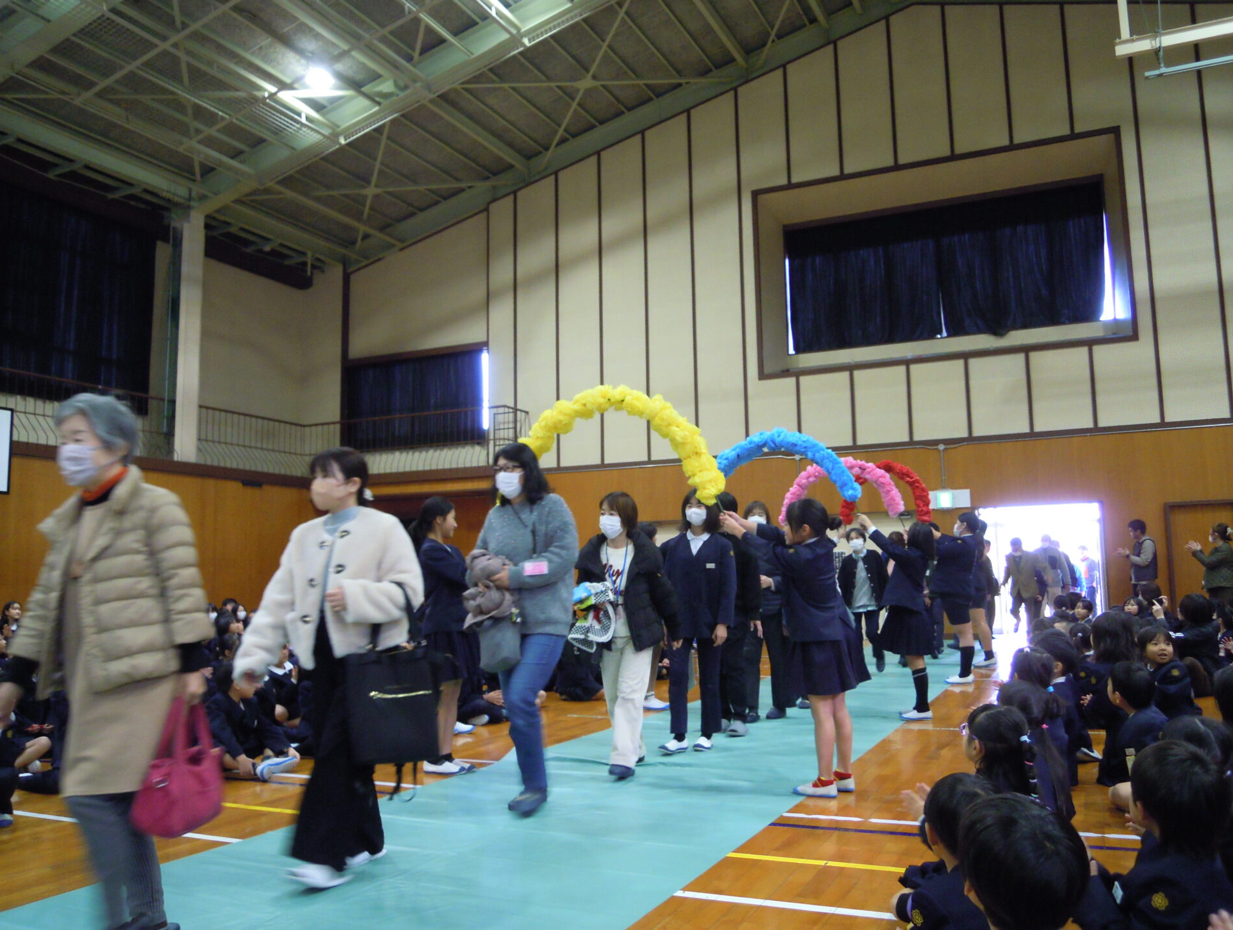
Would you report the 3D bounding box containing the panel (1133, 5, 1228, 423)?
[{"bbox_3d":[8.324,-3.875,14.902,0.869,6.507,0.050,-4,-7,25],"label":"panel"}]

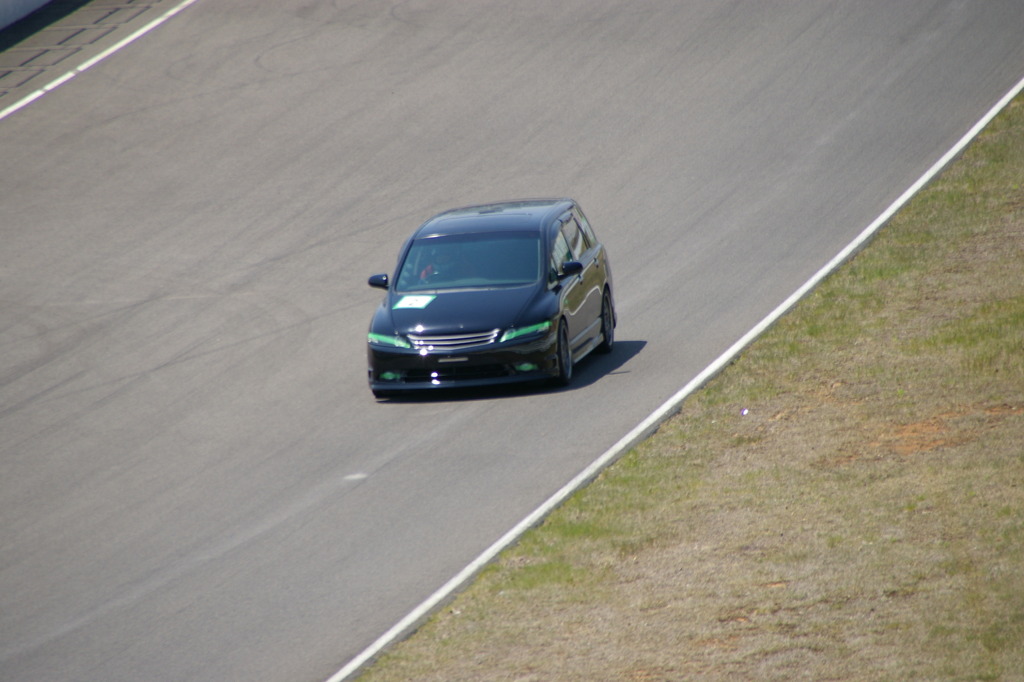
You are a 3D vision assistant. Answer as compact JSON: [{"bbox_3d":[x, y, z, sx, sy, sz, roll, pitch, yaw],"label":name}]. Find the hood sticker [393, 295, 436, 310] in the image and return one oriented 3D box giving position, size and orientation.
[{"bbox_3d":[-0.887,-0.347,97.202,0.325,0.012,0.300,0,24,24],"label":"hood sticker"}]

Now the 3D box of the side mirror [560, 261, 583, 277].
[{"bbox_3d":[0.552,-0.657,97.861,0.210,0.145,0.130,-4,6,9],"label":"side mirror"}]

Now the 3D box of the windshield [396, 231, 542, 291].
[{"bbox_3d":[-0.366,-0.745,97.863,1.360,0.110,0.980,-4,33,9],"label":"windshield"}]

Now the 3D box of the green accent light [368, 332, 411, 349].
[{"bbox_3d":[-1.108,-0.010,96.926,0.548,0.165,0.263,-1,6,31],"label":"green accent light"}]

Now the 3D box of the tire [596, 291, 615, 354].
[{"bbox_3d":[0.811,-0.183,100.131,0.225,0.645,0.645,-4,6,9],"label":"tire"}]

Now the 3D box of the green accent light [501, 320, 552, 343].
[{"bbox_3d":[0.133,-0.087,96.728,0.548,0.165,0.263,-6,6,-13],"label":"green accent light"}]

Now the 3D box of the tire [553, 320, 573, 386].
[{"bbox_3d":[0.387,0.119,97.350,0.225,0.645,0.645,-4,6,9],"label":"tire"}]

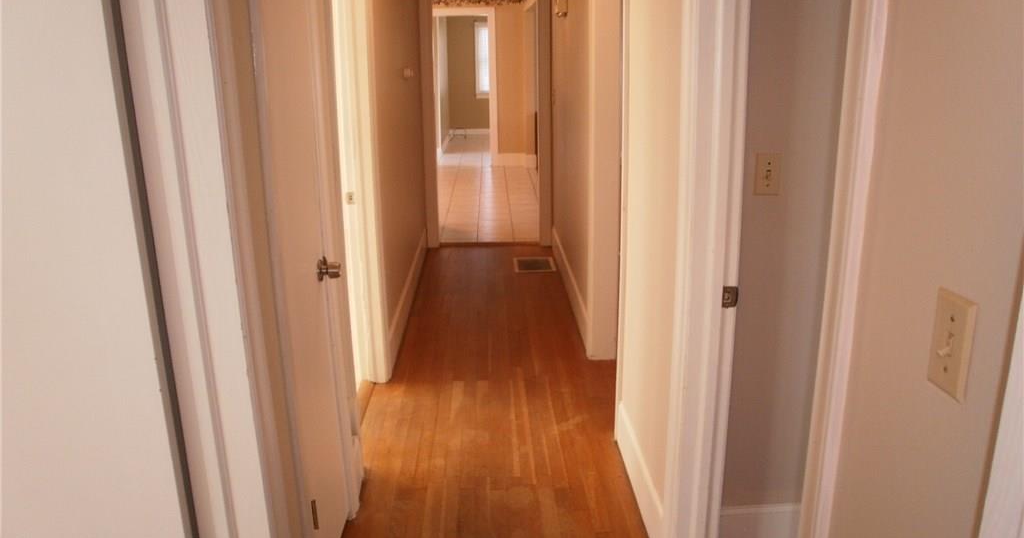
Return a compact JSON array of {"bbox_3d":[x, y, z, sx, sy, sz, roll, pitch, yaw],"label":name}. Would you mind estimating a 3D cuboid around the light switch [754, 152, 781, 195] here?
[{"bbox_3d":[0.721,-0.265,2.159,0.070,0.115,0.015,-1,16,-2],"label":"light switch"}]

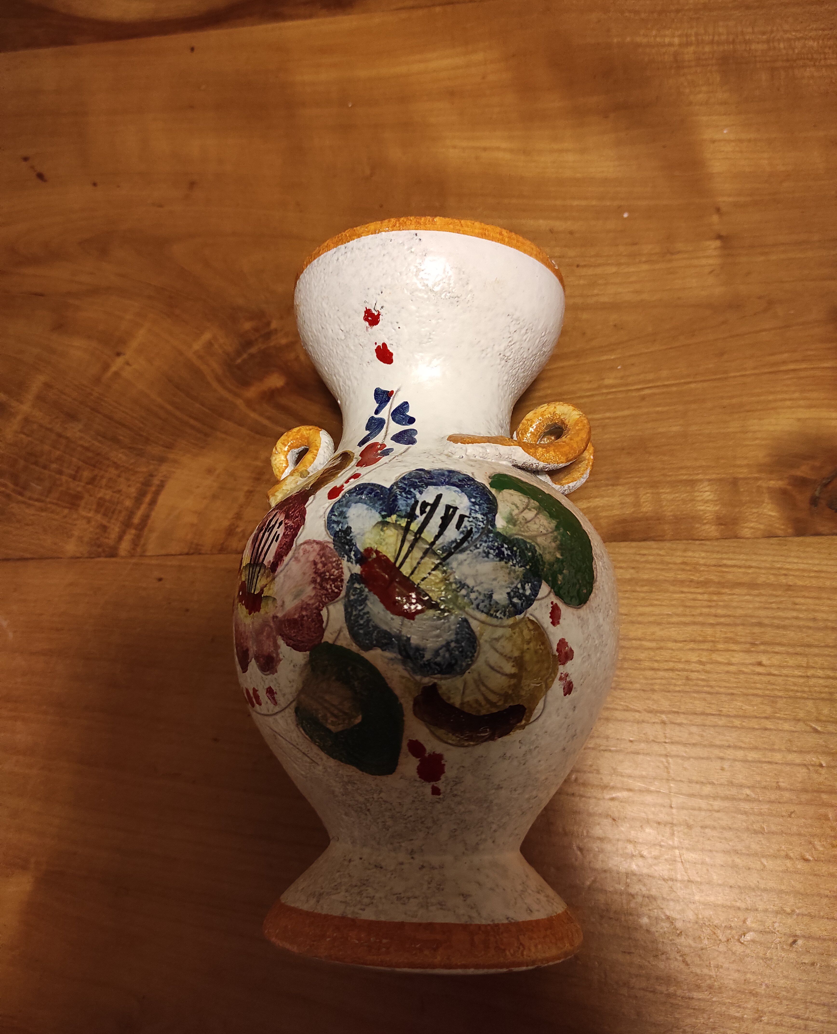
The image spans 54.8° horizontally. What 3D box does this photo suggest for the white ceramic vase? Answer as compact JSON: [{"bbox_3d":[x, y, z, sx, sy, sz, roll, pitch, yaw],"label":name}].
[{"bbox_3d":[0.003,0.025,0.303,0.139,0.137,0.238,-1,74,7],"label":"white ceramic vase"}]

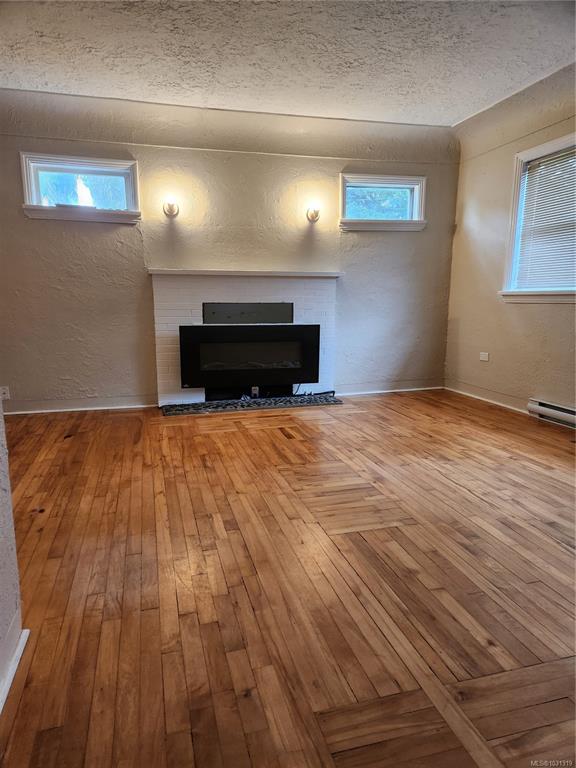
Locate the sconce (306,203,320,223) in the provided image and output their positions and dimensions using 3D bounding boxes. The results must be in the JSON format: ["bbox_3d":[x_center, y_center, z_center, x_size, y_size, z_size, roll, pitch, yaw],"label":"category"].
[{"bbox_3d":[0.227,-1.529,4.551,0.120,0.170,0.105,-3,11,-15],"label":"sconce"}]

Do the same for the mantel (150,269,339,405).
[{"bbox_3d":[-0.344,-0.407,4.621,1.706,1.191,0.156,-3,11,-15],"label":"mantel"}]

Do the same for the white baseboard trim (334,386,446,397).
[{"bbox_3d":[1.055,0.076,5.194,1.253,0.031,0.022,-3,11,-15],"label":"white baseboard trim"}]

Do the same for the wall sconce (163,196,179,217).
[{"bbox_3d":[-0.975,-1.473,4.235,0.120,0.170,0.105,-3,11,-15],"label":"wall sconce"}]

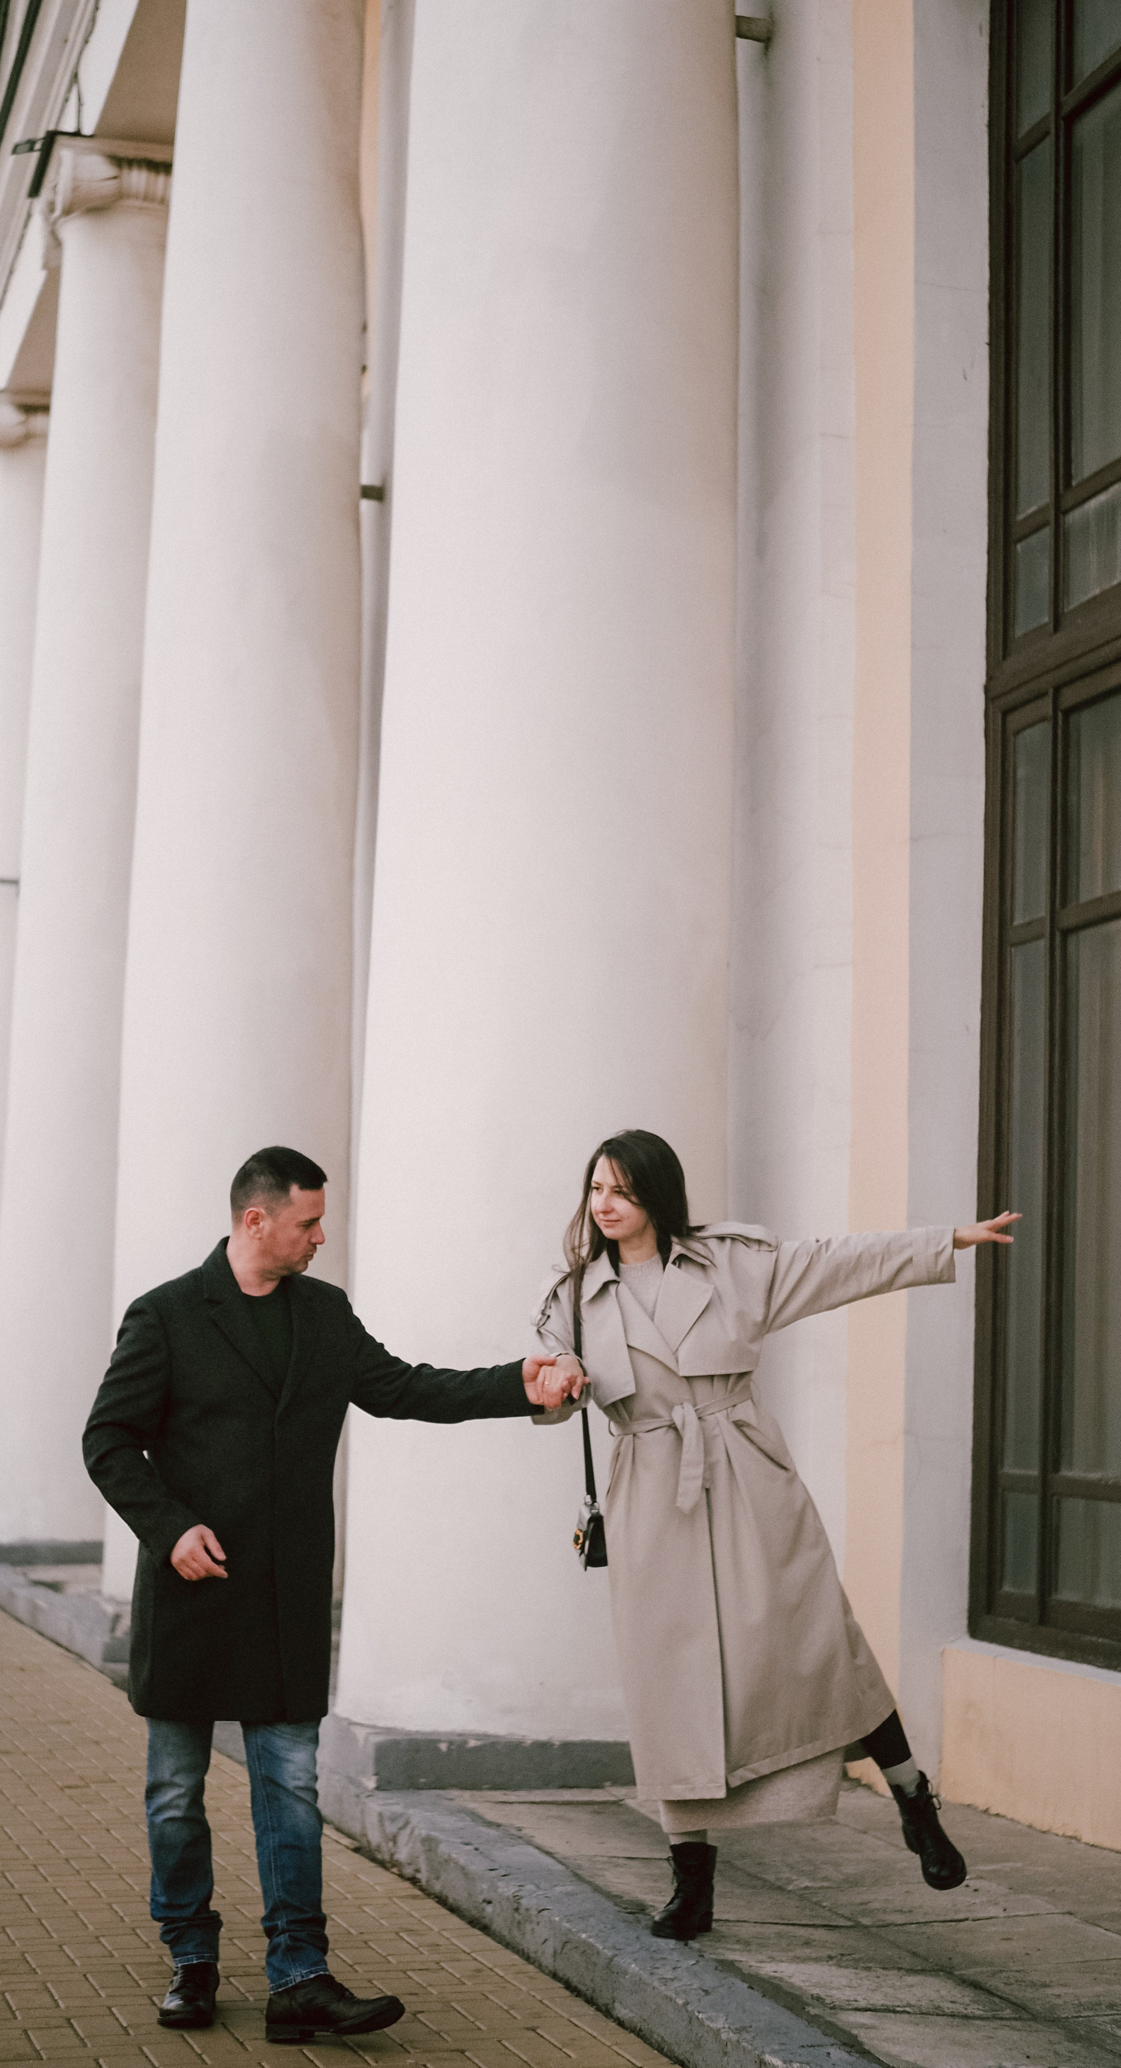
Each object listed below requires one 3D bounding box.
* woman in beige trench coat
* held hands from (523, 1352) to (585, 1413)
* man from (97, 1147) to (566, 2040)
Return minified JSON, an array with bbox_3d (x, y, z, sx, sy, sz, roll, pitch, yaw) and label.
[{"bbox_3d":[0.463,1.071,6.466,1.030,1.720,0.620,0,-7,12],"label":"woman in beige trench coat"},{"bbox_3d":[-0.012,0.718,6.170,0.130,0.115,0.110,4,-8,-20],"label":"held hands"},{"bbox_3d":[-0.481,1.135,6.199,0.950,1.800,0.580,4,-8,-20],"label":"man"}]

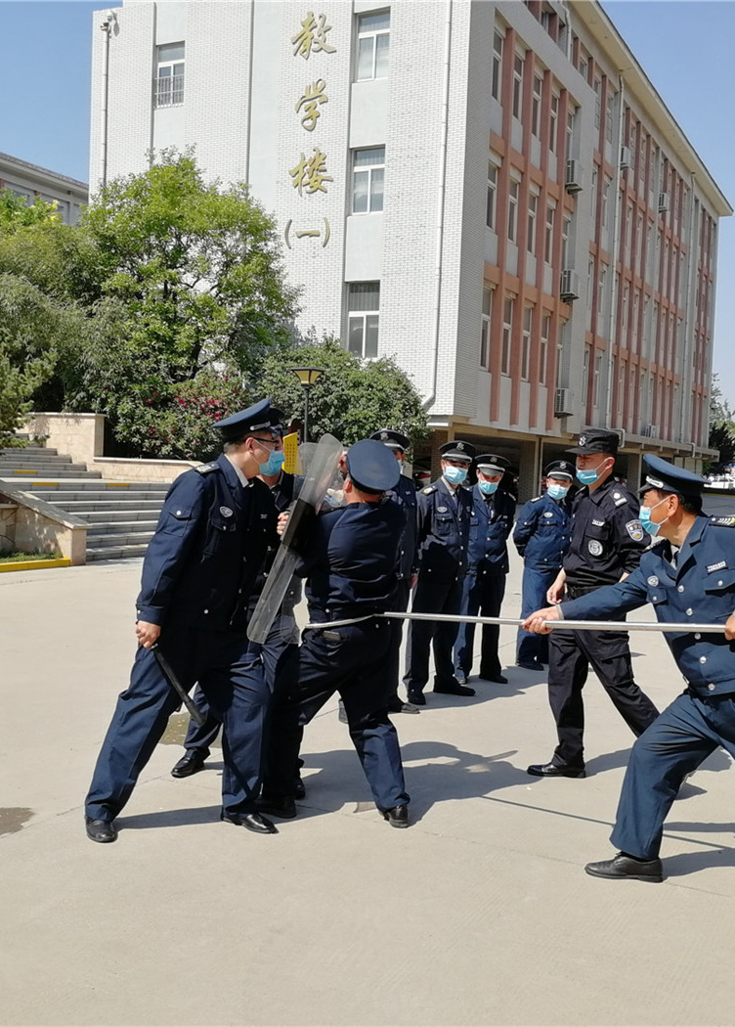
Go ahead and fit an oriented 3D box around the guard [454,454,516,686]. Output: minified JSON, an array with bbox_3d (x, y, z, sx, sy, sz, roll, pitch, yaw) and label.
[{"bbox_3d":[0.896,0.410,8.100,0.490,1.760,0.360,2,3,-12],"label":"guard"}]

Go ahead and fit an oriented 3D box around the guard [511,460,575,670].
[{"bbox_3d":[1.535,0.399,8.773,0.560,1.684,0.380,1,3,-30],"label":"guard"}]

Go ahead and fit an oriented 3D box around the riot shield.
[{"bbox_3d":[-0.321,0.112,4.750,0.120,0.950,0.500,22,3,9],"label":"riot shield"}]

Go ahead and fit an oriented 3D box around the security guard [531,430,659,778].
[{"bbox_3d":[1.244,0.489,5.580,0.750,1.820,0.600,1,3,-28],"label":"security guard"}]

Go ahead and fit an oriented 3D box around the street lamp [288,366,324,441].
[{"bbox_3d":[-1.020,-0.776,17.070,0.520,3.135,0.520,3,3,27],"label":"street lamp"}]

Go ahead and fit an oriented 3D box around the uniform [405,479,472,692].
[{"bbox_3d":[0.512,0.516,7.580,0.500,1.500,0.340,1,3,-30],"label":"uniform"}]

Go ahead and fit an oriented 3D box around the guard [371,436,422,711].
[{"bbox_3d":[0.143,0.364,6.880,0.560,1.820,0.420,0,3,-37],"label":"guard"}]

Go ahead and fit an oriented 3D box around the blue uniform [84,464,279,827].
[{"bbox_3d":[-0.760,0.522,4.564,0.730,1.522,0.550,3,3,15],"label":"blue uniform"}]

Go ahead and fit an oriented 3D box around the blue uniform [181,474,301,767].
[{"bbox_3d":[-0.561,0.559,5.155,0.500,1.400,0.550,0,3,-37],"label":"blue uniform"}]

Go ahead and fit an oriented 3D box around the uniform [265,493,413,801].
[{"bbox_3d":[-0.101,0.640,4.873,0.570,1.420,0.550,0,3,-41],"label":"uniform"}]

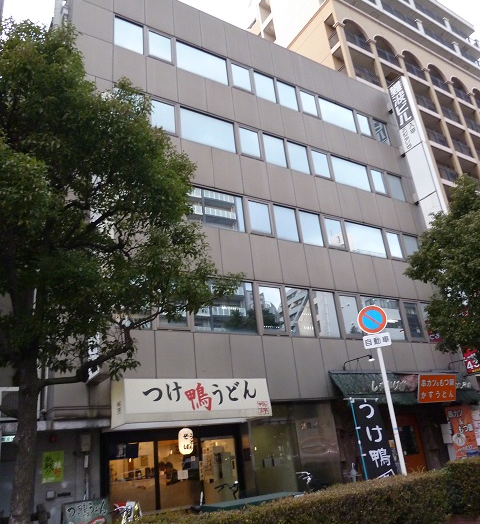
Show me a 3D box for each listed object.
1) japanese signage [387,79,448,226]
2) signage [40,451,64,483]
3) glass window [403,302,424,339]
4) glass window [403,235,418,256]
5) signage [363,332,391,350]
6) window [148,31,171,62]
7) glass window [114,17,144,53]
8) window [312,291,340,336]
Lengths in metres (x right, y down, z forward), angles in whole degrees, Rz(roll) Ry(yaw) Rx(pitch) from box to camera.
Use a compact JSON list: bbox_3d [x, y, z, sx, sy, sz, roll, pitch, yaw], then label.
[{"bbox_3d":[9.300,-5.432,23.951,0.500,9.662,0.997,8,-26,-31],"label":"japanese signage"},{"bbox_3d":[-4.586,5.037,11.357,0.477,0.701,0.015,8,-26,-31],"label":"signage"},{"bbox_3d":[7.368,2.487,19.674,0.875,1.587,0.100,8,-26,-31],"label":"glass window"},{"bbox_3d":[8.015,-0.532,21.280,1.005,1.443,0.120,8,-27,-31],"label":"glass window"},{"bbox_3d":[2.796,1.611,9.399,0.526,0.251,0.040,-15,-24,20],"label":"signage"},{"bbox_3d":[-3.069,-8.284,17.847,0.964,1.310,0.100,8,-26,-31],"label":"window"},{"bbox_3d":[-4.116,-8.403,17.198,1.153,1.499,0.100,8,-26,-31],"label":"glass window"},{"bbox_3d":[3.304,1.987,17.529,1.052,1.808,0.100,8,-26,-31],"label":"window"}]

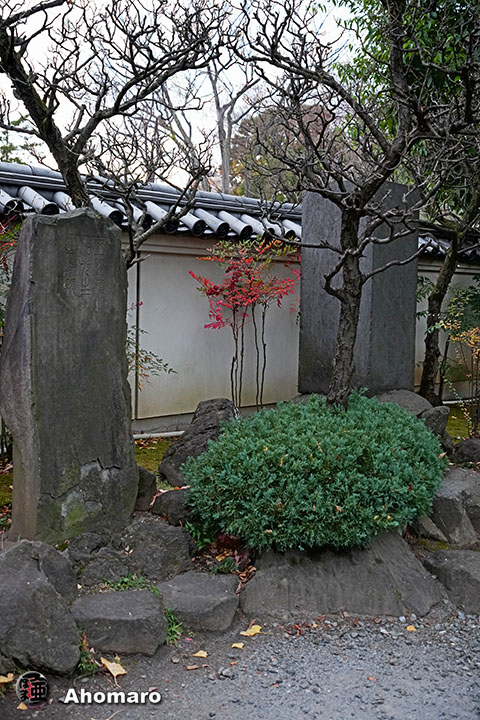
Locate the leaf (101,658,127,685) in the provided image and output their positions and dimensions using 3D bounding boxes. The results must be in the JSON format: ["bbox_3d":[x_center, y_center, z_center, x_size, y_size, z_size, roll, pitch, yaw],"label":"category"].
[{"bbox_3d":[-0.437,1.075,2.900,0.085,0.030,0.120,-3,22,-6],"label":"leaf"}]

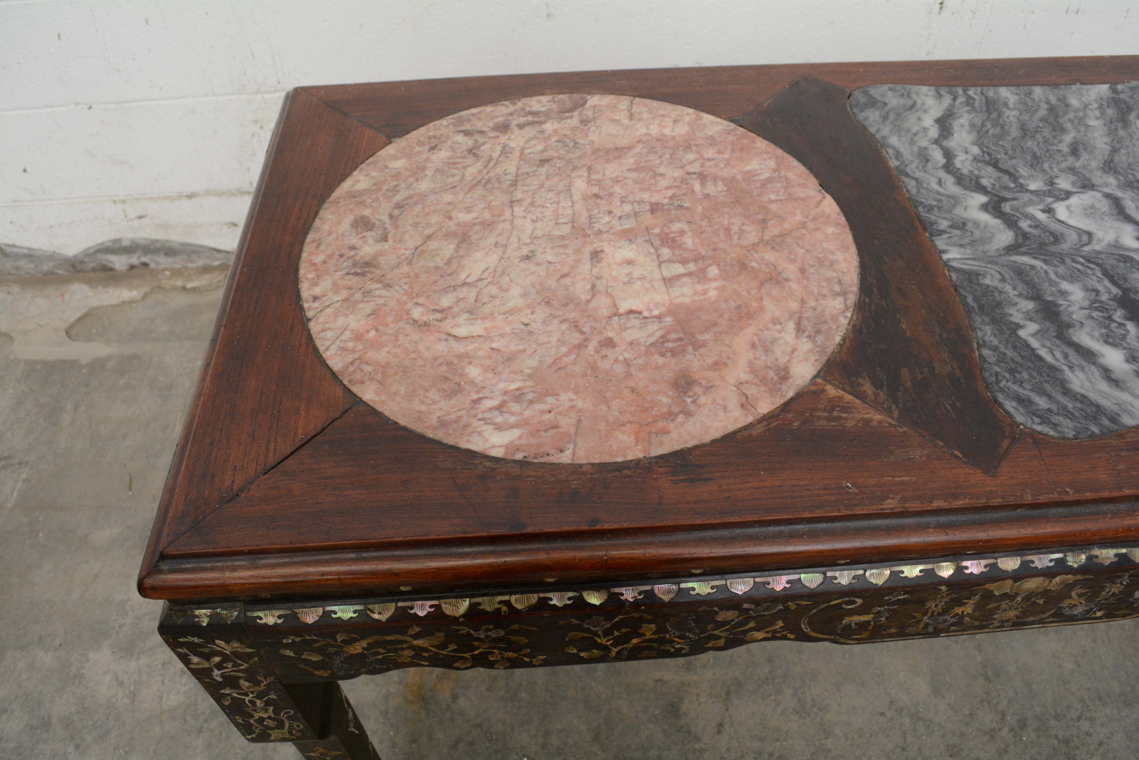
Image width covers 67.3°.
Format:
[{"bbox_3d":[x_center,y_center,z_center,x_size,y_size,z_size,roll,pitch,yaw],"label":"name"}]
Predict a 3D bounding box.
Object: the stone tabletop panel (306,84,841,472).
[{"bbox_3d":[0.006,-0.098,0.636,0.405,0.020,0.405,-3,49,-1],"label":"stone tabletop panel"}]

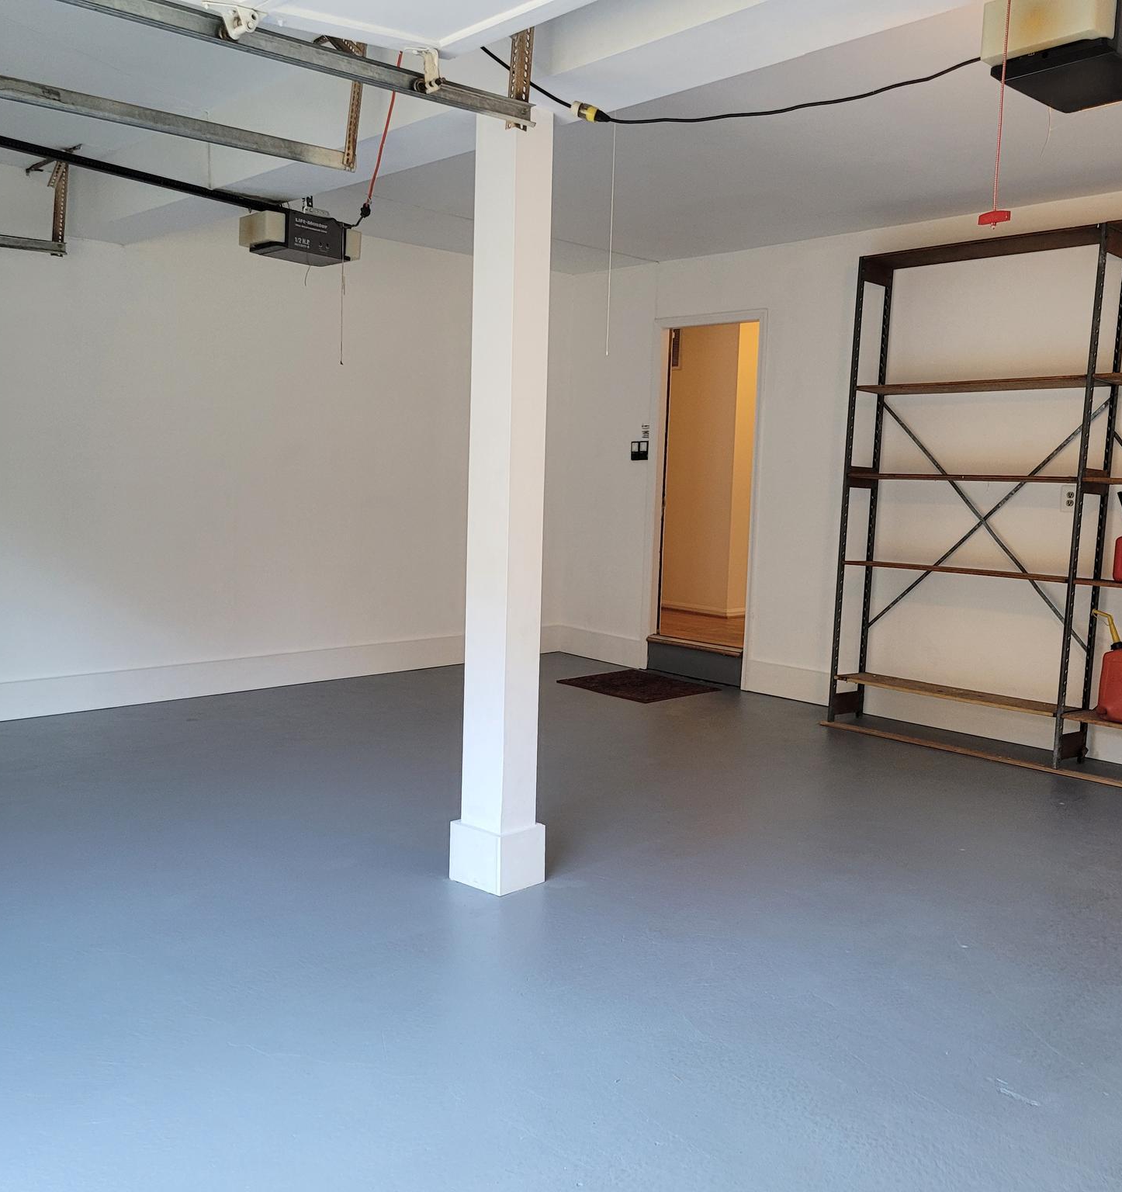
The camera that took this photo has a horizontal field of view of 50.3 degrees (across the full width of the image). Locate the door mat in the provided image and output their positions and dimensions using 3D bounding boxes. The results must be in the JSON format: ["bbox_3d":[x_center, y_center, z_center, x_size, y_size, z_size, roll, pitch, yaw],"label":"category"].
[{"bbox_3d":[0.485,0.552,7.429,0.720,0.015,0.815,-4,9,-42],"label":"door mat"}]

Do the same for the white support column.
[{"bbox_3d":[-0.173,-0.274,3.807,0.232,2.436,0.211,7,9,42],"label":"white support column"}]

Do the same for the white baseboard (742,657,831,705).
[{"bbox_3d":[1.360,0.516,7.139,0.022,0.200,0.620,-4,9,-42],"label":"white baseboard"}]

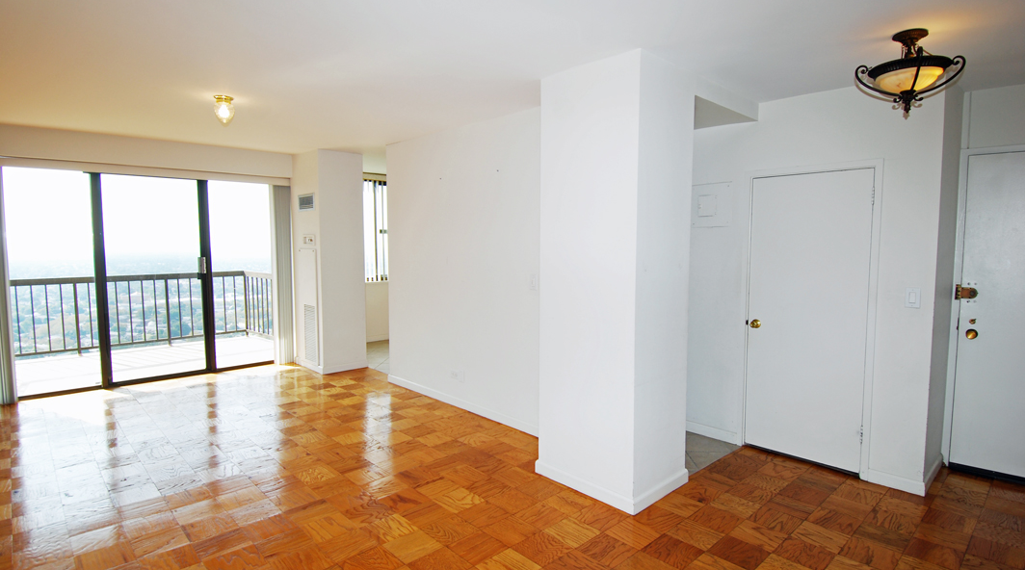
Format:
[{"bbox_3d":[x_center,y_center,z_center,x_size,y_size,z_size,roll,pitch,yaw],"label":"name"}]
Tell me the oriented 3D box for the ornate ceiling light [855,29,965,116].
[{"bbox_3d":[1.977,-1.049,2.566,0.426,0.385,0.426,-4,6,-43],"label":"ornate ceiling light"}]

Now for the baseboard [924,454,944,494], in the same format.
[{"bbox_3d":[2.755,1.241,3.371,0.644,0.095,0.020,-4,6,-43],"label":"baseboard"}]

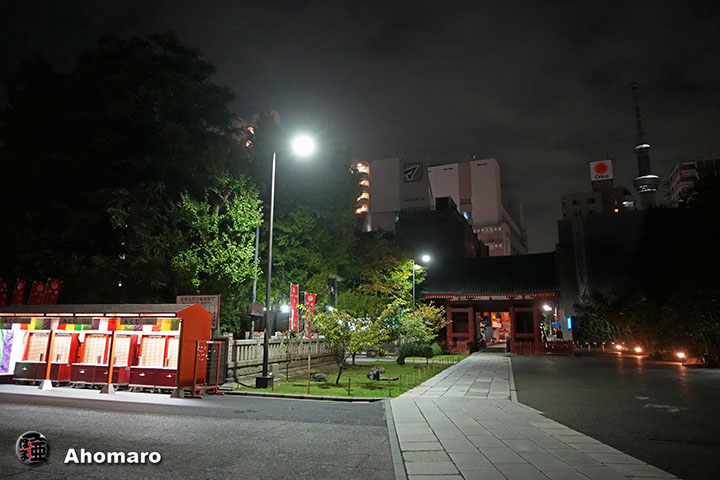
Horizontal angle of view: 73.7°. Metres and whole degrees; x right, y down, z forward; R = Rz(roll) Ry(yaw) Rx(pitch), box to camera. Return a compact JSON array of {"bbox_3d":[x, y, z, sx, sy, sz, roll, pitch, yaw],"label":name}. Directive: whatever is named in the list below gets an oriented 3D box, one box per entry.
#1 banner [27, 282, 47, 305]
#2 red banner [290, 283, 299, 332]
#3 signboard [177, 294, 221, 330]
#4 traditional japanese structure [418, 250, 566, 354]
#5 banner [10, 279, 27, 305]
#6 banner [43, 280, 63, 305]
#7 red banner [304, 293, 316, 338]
[{"bbox_3d":[-12.052,2.466,17.800,0.060,1.950,0.550,-10,-21,43],"label":"banner"},{"bbox_3d":[-2.702,2.826,19.800,0.060,1.950,0.550,-6,-13,29],"label":"red banner"},{"bbox_3d":[-5.653,2.520,16.800,1.750,1.270,0.100,-3,-12,17],"label":"signboard"},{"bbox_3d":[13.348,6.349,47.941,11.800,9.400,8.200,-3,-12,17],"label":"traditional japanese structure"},{"bbox_3d":[-12.701,2.429,17.800,0.060,1.950,0.550,-10,-21,43],"label":"banner"},{"bbox_3d":[-11.496,2.429,17.800,0.060,1.950,0.550,-10,-21,43],"label":"banner"},{"bbox_3d":[-2.197,3.395,21.300,0.550,1.950,0.060,9,-14,-37],"label":"red banner"}]

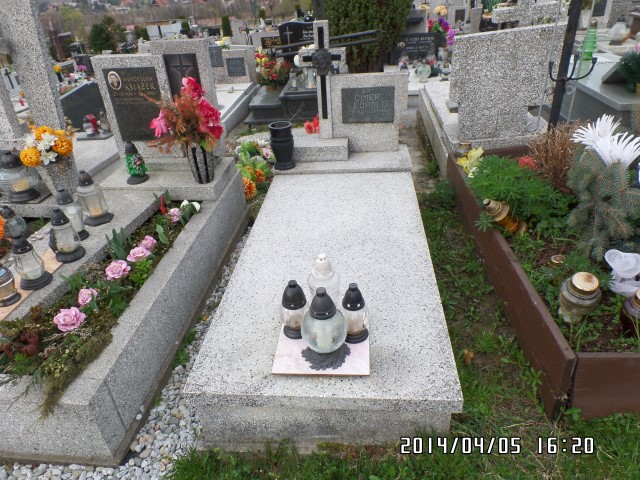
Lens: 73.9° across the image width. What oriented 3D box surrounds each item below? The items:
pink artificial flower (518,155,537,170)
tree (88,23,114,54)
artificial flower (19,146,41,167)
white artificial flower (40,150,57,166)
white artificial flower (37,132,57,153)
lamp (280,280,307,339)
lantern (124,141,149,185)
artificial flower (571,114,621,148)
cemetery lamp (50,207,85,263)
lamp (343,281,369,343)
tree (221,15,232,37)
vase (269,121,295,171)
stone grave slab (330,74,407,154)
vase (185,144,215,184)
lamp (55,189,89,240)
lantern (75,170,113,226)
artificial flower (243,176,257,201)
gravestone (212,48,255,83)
[{"bbox_3d":[1.383,-0.516,2.833,0.115,0.095,0.105,5,30,14],"label":"pink artificial flower"},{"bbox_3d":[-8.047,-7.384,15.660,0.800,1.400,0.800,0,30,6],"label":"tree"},{"bbox_3d":[-1.622,-0.466,2.374,0.105,0.100,0.100,-13,31,-16],"label":"artificial flower"},{"bbox_3d":[-1.673,-0.502,2.620,0.095,0.095,0.055,0,30,6],"label":"white artificial flower"},{"bbox_3d":[-1.518,-0.541,2.360,0.110,0.110,0.070,-15,34,-18],"label":"white artificial flower"},{"bbox_3d":[-0.096,0.248,1.561,0.093,0.240,0.093,0,32,6],"label":"lamp"},{"bbox_3d":[-1.126,-0.479,2.580,0.125,0.245,0.125,0,32,6],"label":"lantern"},{"bbox_3d":[1.199,-0.460,1.837,0.180,0.145,0.160,10,32,23],"label":"artificial flower"},{"bbox_3d":[-1.340,-0.035,2.213,0.140,0.274,0.140,0,30,6],"label":"cemetery lamp"},{"bbox_3d":[0.131,0.255,1.521,0.093,0.247,0.093,0,32,6],"label":"lamp"},{"bbox_3d":[-4.225,-9.602,19.213,0.470,1.200,0.470,0,30,6],"label":"tree"},{"bbox_3d":[-0.247,-0.623,2.836,0.150,0.285,0.150,0,32,6],"label":"vase"},{"bbox_3d":[0.343,-0.876,2.928,0.506,0.512,0.090,0,30,6],"label":"stone grave slab"},{"bbox_3d":[-0.814,-0.535,2.898,0.165,0.278,0.170,0,30,6],"label":"vase"},{"bbox_3d":[-1.408,-0.151,2.398,0.115,0.277,0.115,0,30,6],"label":"lamp"},{"bbox_3d":[-1.363,-0.257,2.533,0.145,0.302,0.145,0,30,6],"label":"lantern"},{"bbox_3d":[-0.478,-0.349,2.880,0.100,0.140,0.090,-8,32,-8],"label":"artificial flower"},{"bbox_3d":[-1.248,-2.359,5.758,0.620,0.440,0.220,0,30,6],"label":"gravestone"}]

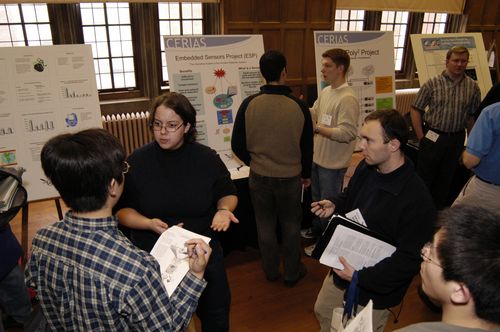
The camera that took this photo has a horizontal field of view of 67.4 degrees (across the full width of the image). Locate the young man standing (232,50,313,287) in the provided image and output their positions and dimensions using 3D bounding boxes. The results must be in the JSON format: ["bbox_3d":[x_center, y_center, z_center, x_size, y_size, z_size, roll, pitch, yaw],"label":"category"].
[{"bbox_3d":[0.168,0.087,2.715,0.530,1.760,0.370,6,22,14],"label":"young man standing"}]

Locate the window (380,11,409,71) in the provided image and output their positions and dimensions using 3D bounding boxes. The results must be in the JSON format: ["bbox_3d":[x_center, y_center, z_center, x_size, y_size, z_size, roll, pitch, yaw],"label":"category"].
[{"bbox_3d":[2.505,-2.211,6.600,0.610,1.040,0.100,-9,23,-21],"label":"window"}]

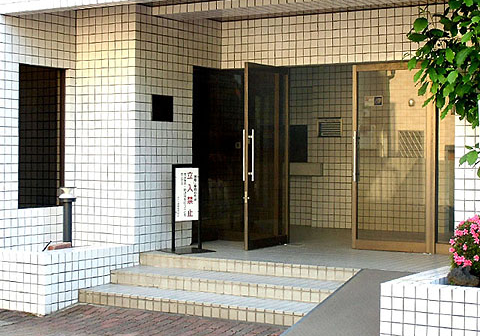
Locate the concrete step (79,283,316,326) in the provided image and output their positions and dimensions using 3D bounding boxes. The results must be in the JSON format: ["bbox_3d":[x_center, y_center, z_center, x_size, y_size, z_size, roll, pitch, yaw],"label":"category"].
[{"bbox_3d":[-0.460,1.362,7.885,2.544,0.131,0.430,1,1,28],"label":"concrete step"}]

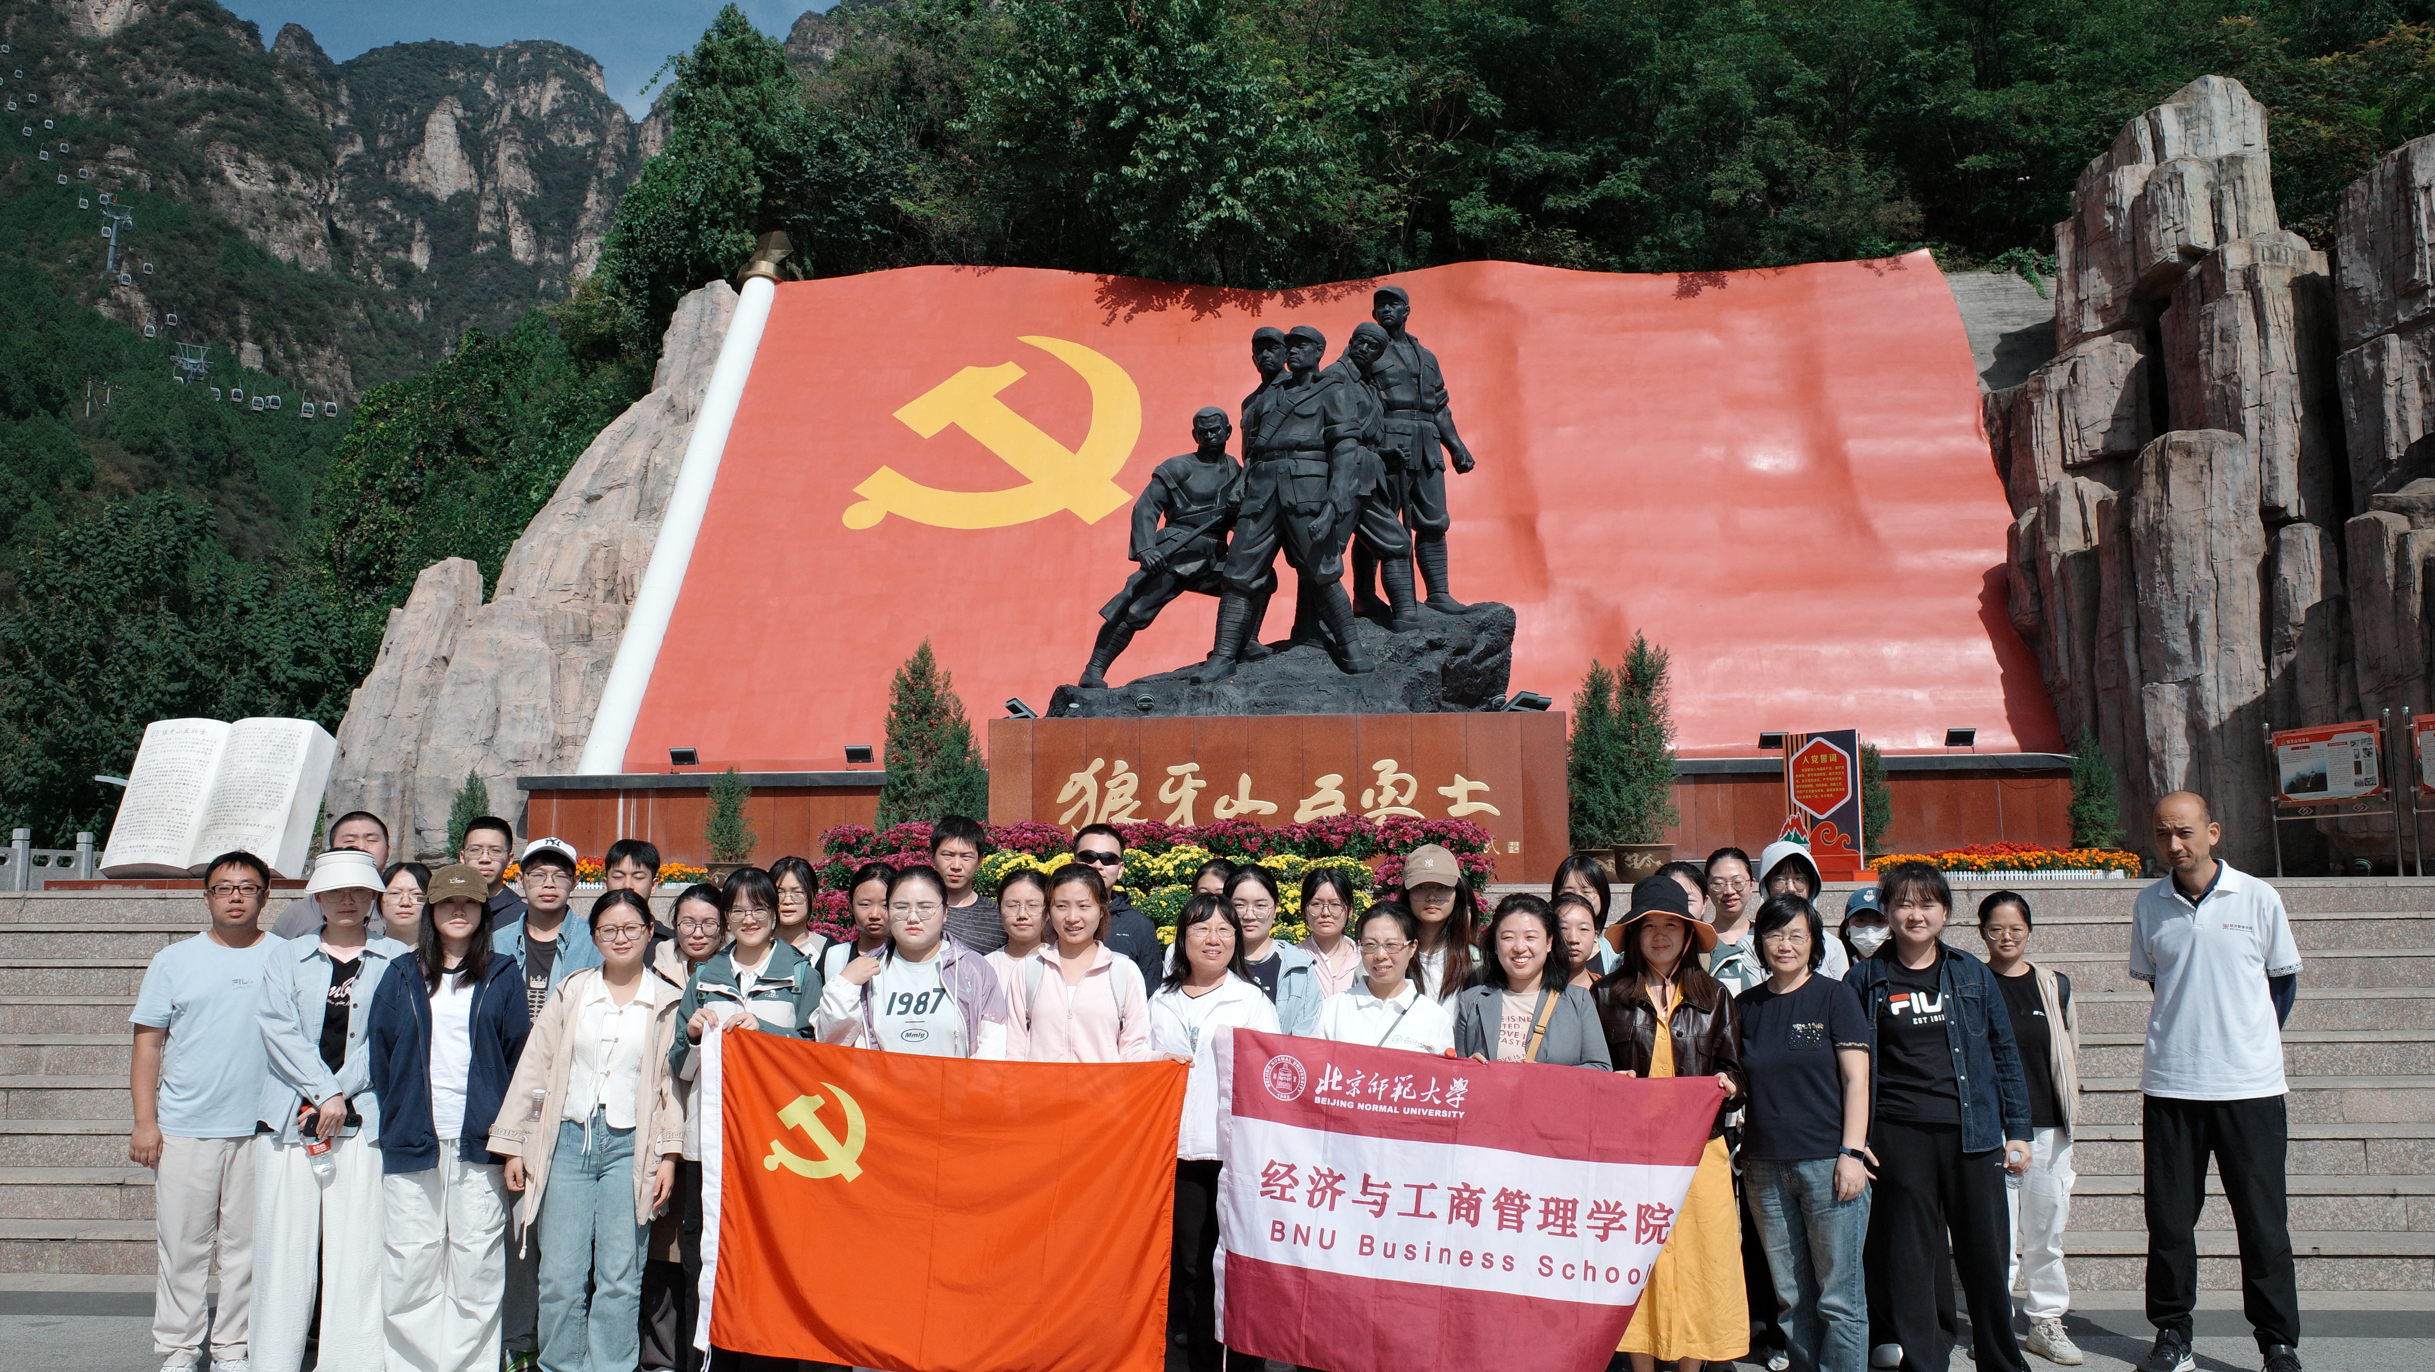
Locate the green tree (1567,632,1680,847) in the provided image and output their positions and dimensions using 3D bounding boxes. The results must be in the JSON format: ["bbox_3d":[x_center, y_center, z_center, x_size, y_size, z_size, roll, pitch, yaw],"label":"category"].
[{"bbox_3d":[3.689,0.479,17.243,1.009,1.981,1.050,-1,-7,4],"label":"green tree"}]

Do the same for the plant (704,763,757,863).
[{"bbox_3d":[-5.889,1.566,22.941,0.659,1.197,0.620,-1,-7,4],"label":"plant"}]

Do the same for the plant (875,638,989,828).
[{"bbox_3d":[-2.679,0.515,17.890,1.147,1.948,1.100,-1,-7,4],"label":"plant"}]

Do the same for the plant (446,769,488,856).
[{"bbox_3d":[-9.246,1.602,23.476,0.657,1.131,0.600,-1,-7,4],"label":"plant"}]

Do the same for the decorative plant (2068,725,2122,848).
[{"bbox_3d":[10.133,1.161,21.855,0.639,1.449,0.660,-1,-7,4],"label":"decorative plant"}]

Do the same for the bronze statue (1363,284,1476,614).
[{"bbox_3d":[1.964,-2.362,18.903,1.209,3.393,0.950,-2,-7,11],"label":"bronze statue"}]

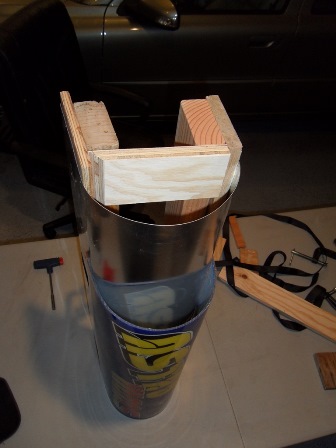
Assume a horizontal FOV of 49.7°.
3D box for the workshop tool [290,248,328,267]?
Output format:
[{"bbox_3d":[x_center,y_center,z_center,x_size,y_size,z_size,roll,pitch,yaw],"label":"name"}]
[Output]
[{"bbox_3d":[0.494,0.136,1.268,0.128,0.025,0.082,21,49,13],"label":"workshop tool"}]

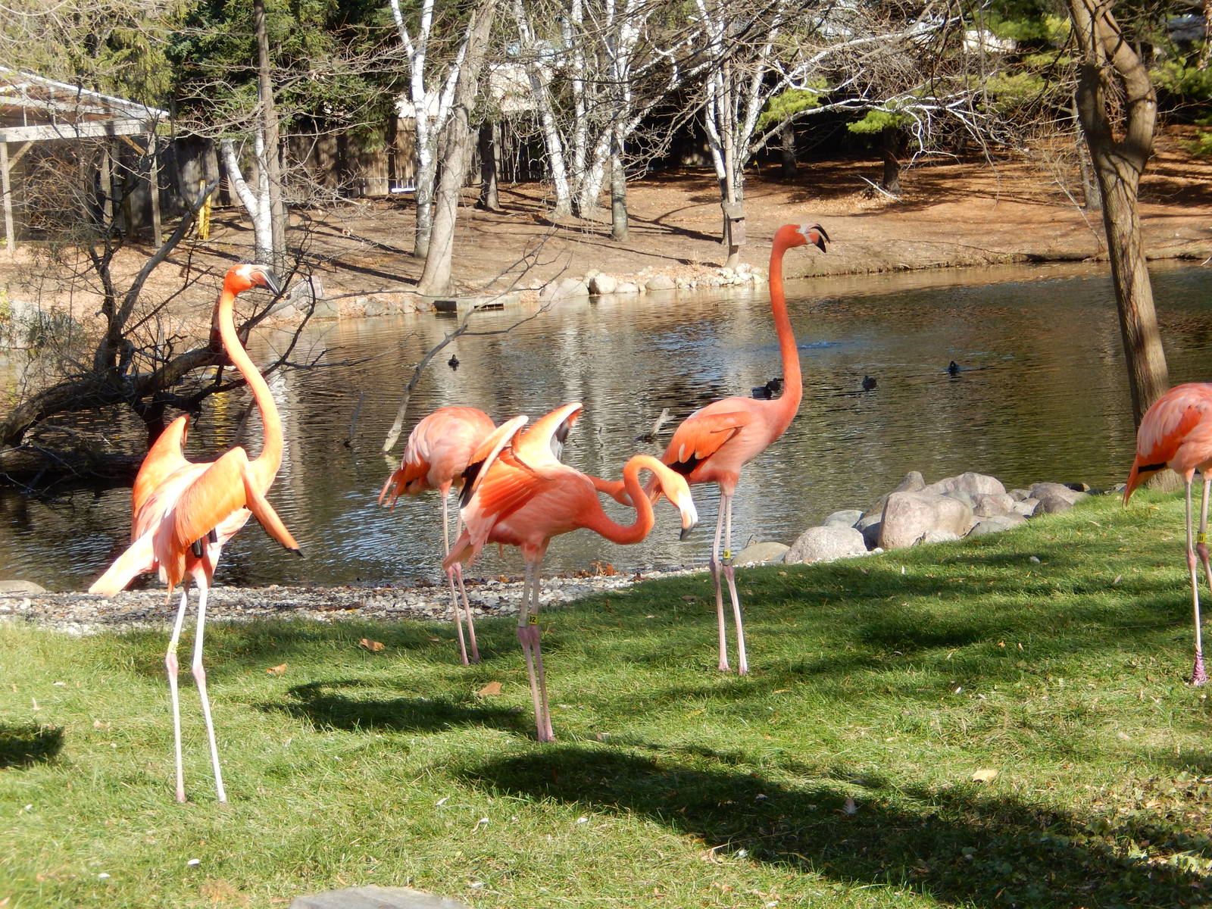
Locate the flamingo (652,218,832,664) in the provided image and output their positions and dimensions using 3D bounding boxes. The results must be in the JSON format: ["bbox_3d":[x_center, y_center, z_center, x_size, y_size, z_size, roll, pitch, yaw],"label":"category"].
[{"bbox_3d":[0.410,-0.016,11.100,0.550,1.370,0.280,-2,4,0],"label":"flamingo"}]

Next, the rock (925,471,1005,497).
[{"bbox_3d":[1.702,0.169,17.500,0.390,0.190,0.300,-4,4,0],"label":"rock"}]

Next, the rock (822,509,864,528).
[{"bbox_3d":[1.110,0.310,17.200,0.200,0.120,0.180,-4,4,0],"label":"rock"}]

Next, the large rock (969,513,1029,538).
[{"bbox_3d":[1.642,0.303,15.400,0.260,0.115,0.200,-2,4,0],"label":"large rock"}]

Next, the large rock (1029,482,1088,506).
[{"bbox_3d":[2.214,0.195,18.000,0.280,0.130,0.240,-4,4,0],"label":"large rock"}]

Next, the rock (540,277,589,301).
[{"bbox_3d":[-0.576,-2.337,52.000,0.680,0.360,0.500,-2,4,0],"label":"rock"}]

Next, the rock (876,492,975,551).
[{"bbox_3d":[1.443,0.297,16.500,0.420,0.250,0.340,-4,4,0],"label":"rock"}]

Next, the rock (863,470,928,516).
[{"bbox_3d":[1.255,0.182,15.900,0.290,0.240,0.240,-2,4,0],"label":"rock"}]

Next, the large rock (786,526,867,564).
[{"bbox_3d":[0.967,0.401,16.150,0.345,0.165,0.280,-4,4,0],"label":"large rock"}]

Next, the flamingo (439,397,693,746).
[{"bbox_3d":[-0.093,0.318,9.850,0.670,0.910,0.400,-1,4,18],"label":"flamingo"}]

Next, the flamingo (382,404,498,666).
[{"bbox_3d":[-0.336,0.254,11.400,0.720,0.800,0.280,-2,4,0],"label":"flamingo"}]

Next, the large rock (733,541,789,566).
[{"bbox_3d":[0.636,0.411,15.200,0.240,0.110,0.180,-2,4,0],"label":"large rock"}]

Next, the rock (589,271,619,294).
[{"bbox_3d":[-0.040,-2.411,52.000,0.400,0.320,0.340,-4,4,0],"label":"rock"}]

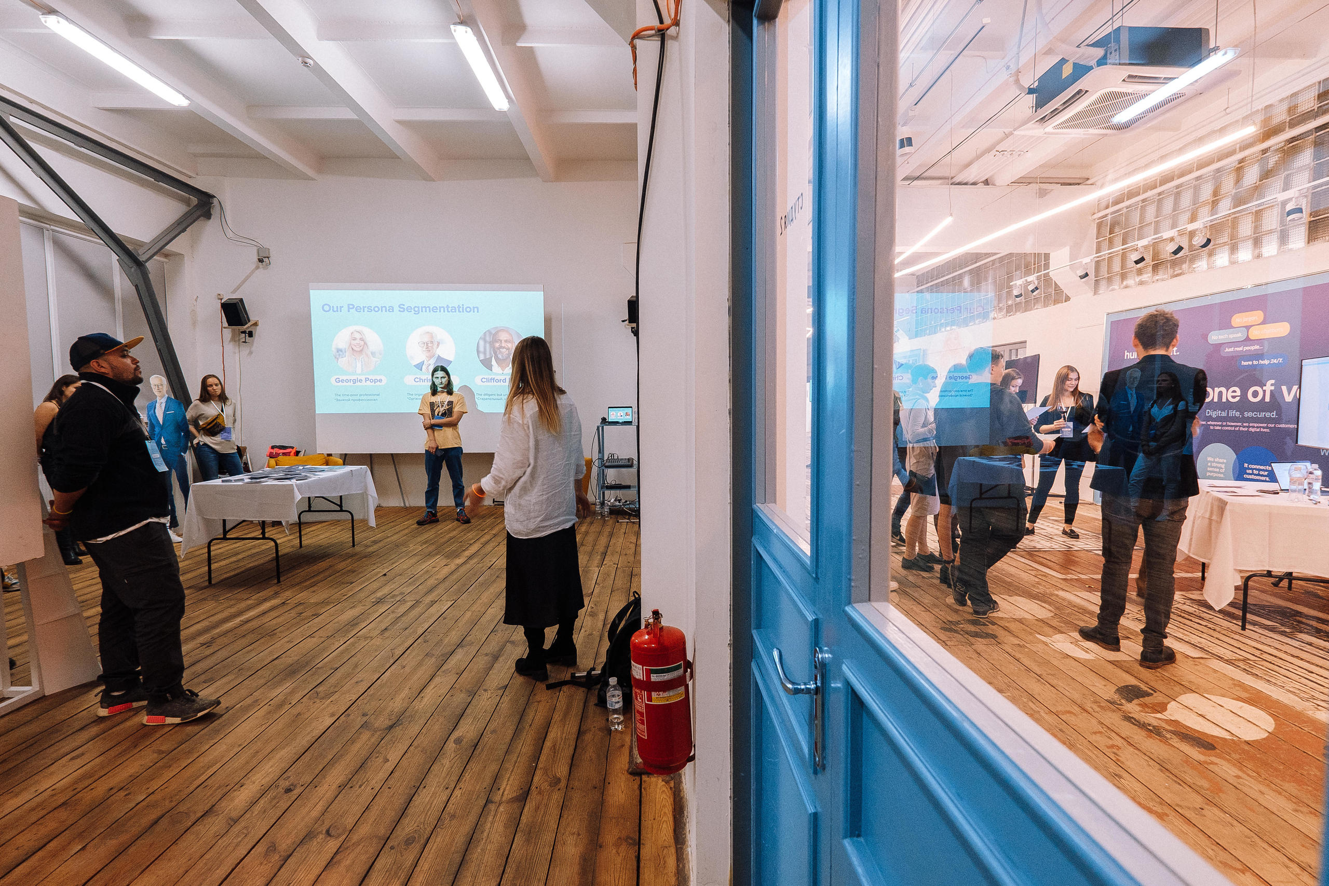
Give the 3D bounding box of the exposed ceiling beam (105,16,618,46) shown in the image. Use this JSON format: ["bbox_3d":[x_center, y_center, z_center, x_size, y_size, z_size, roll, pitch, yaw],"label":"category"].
[{"bbox_3d":[-2.320,-3.372,4.566,4.103,0.140,0.090,0,4,-1],"label":"exposed ceiling beam"}]

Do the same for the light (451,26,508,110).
[{"bbox_3d":[-1.513,-3.117,4.665,0.130,0.085,1.180,0,4,-1],"label":"light"}]

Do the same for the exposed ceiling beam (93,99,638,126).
[{"bbox_3d":[-3.011,-3.474,5.893,5.632,0.140,0.090,0,4,-1],"label":"exposed ceiling beam"}]

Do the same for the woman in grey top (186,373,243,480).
[{"bbox_3d":[-4.574,0.129,5.640,0.330,1.670,0.480,3,5,40],"label":"woman in grey top"}]

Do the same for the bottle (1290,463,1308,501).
[{"bbox_3d":[3.708,0.230,3.229,0.066,0.220,0.066,0,4,0],"label":"bottle"}]

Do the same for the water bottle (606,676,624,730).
[{"bbox_3d":[-0.214,1.123,2.392,0.066,0.224,0.066,-3,4,-1],"label":"water bottle"}]

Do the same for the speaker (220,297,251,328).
[{"bbox_3d":[-5.388,-1.645,6.973,0.190,0.300,0.180,-1,33,-13],"label":"speaker"}]

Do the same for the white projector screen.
[{"bbox_3d":[-2.986,-0.928,7.018,2.922,2.126,0.050,0,4,-1],"label":"white projector screen"}]

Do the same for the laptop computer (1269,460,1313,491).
[{"bbox_3d":[4.201,0.221,3.554,0.310,0.190,0.270,-1,4,-5],"label":"laptop computer"}]

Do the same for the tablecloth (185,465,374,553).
[{"bbox_3d":[-3.184,0.520,4.761,0.870,0.520,1.320,0,4,-3],"label":"tablecloth"}]

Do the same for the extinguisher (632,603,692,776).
[{"bbox_3d":[-0.013,0.702,1.558,0.150,0.440,0.150,-4,4,0],"label":"extinguisher"}]

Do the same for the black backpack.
[{"bbox_3d":[-0.196,0.924,2.557,0.260,0.460,0.300,1,4,14],"label":"black backpack"}]

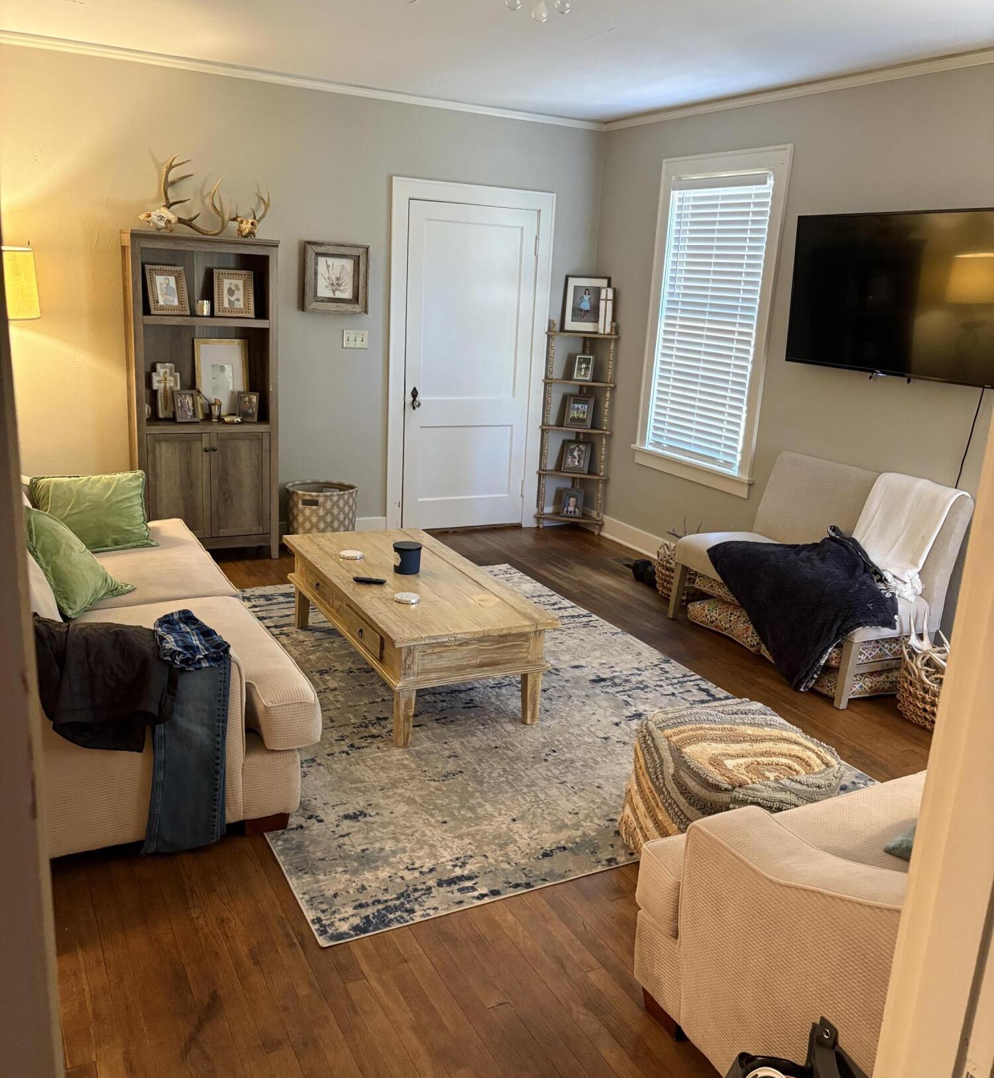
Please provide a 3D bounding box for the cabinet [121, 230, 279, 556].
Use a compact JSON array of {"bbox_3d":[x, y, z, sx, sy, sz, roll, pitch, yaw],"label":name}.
[{"bbox_3d":[-1.631,-0.755,5.552,0.772,1.794,0.294,-5,17,-30],"label":"cabinet"}]

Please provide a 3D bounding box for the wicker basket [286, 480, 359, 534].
[{"bbox_3d":[-1.071,-0.111,6.100,0.425,0.422,0.415,-4,17,-27],"label":"wicker basket"}]

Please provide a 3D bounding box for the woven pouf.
[{"bbox_3d":[0.703,0.757,2.990,0.470,0.389,0.470,-4,16,-27],"label":"woven pouf"}]

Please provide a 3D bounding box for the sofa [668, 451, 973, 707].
[{"bbox_3d":[1.433,0.119,4.657,0.635,0.883,1.254,-4,16,-26],"label":"sofa"}]

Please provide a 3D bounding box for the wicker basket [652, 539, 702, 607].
[{"bbox_3d":[1.111,0.203,5.714,0.280,0.250,0.280,-4,17,-27],"label":"wicker basket"}]

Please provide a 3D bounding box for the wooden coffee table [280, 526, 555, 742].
[{"bbox_3d":[-0.383,0.358,4.218,0.676,0.427,1.444,-4,16,-26],"label":"wooden coffee table"}]

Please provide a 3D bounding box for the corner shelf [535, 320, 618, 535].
[{"bbox_3d":[0.572,-0.764,6.800,0.487,1.421,0.264,7,15,16],"label":"corner shelf"}]

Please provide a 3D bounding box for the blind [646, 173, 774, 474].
[{"bbox_3d":[1.223,-1.281,5.854,0.060,1.625,0.860,-4,17,-27],"label":"blind"}]

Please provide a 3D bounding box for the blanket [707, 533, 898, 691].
[{"bbox_3d":[1.378,0.265,4.464,0.446,0.627,0.924,-4,16,-26],"label":"blanket"}]

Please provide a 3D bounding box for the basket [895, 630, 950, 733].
[{"bbox_3d":[1.911,0.633,4.030,0.330,0.256,0.429,-4,16,-26],"label":"basket"}]

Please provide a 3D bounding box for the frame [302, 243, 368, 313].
[{"bbox_3d":[-0.969,-1.570,6.002,0.405,0.405,0.036,-4,17,-27],"label":"frame"}]

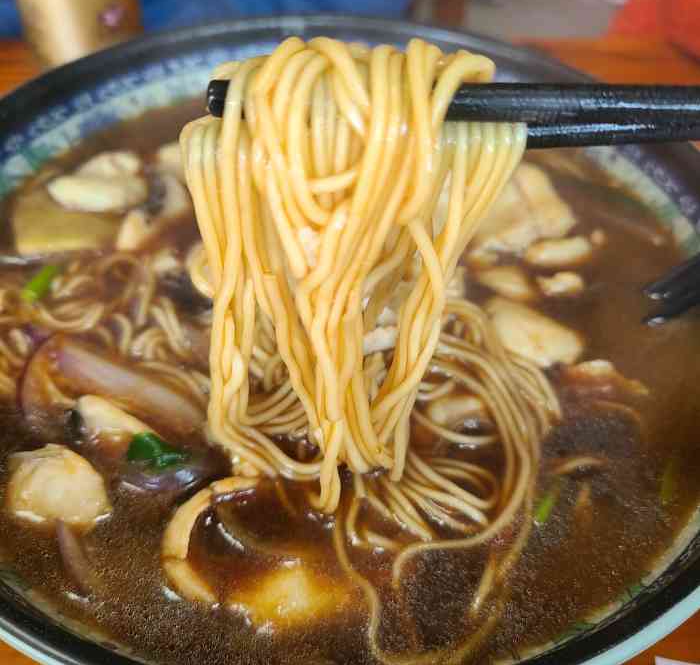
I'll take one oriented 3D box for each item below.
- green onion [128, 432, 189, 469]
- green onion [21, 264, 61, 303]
[{"bbox_3d":[-0.047,0.029,0.172,0.014,0.005,0.007,10,49,6],"label":"green onion"},{"bbox_3d":[-0.093,-0.015,0.211,0.005,0.004,0.014,16,50,11],"label":"green onion"}]

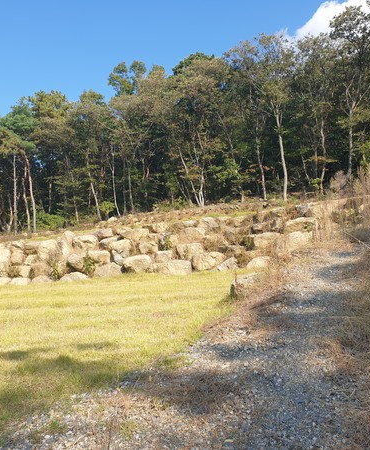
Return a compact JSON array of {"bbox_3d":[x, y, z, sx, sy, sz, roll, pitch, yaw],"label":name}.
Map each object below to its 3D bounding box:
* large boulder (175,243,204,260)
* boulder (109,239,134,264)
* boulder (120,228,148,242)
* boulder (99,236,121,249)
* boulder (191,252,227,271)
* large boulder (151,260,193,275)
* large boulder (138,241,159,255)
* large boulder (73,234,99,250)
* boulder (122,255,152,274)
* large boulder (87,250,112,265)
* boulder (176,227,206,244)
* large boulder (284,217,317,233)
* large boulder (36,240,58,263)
[{"bbox_3d":[0.200,0.964,16.400,1.070,0.635,0.850,0,-2,7],"label":"large boulder"},{"bbox_3d":[-2.282,0.953,16.200,0.820,0.890,0.770,-3,-1,-3],"label":"boulder"},{"bbox_3d":[-2.107,0.438,18.800,1.218,0.572,0.850,-1,-3,0],"label":"boulder"},{"bbox_3d":[-2.760,0.648,16.700,0.770,0.420,0.560,-3,-1,-3],"label":"boulder"},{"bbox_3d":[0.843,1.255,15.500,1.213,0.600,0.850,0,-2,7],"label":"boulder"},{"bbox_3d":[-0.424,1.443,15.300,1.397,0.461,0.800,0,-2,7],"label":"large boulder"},{"bbox_3d":[-1.458,0.899,18.000,0.859,0.548,0.700,-1,-3,0],"label":"large boulder"},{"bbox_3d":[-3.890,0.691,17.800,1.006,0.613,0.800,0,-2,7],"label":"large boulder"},{"bbox_3d":[-1.679,1.367,15.600,0.990,0.660,0.740,-3,-1,-3],"label":"boulder"},{"bbox_3d":[-3.016,1.147,15.900,0.800,0.470,0.580,-3,-1,-3],"label":"large boulder"},{"bbox_3d":[0.227,0.433,18.600,1.234,0.728,0.900,-1,-3,0],"label":"boulder"},{"bbox_3d":[4.177,-0.018,16.300,1.170,0.550,0.840,-3,-1,-3],"label":"large boulder"},{"bbox_3d":[-5.441,1.052,17.900,0.835,0.856,0.740,-1,-3,0],"label":"large boulder"}]

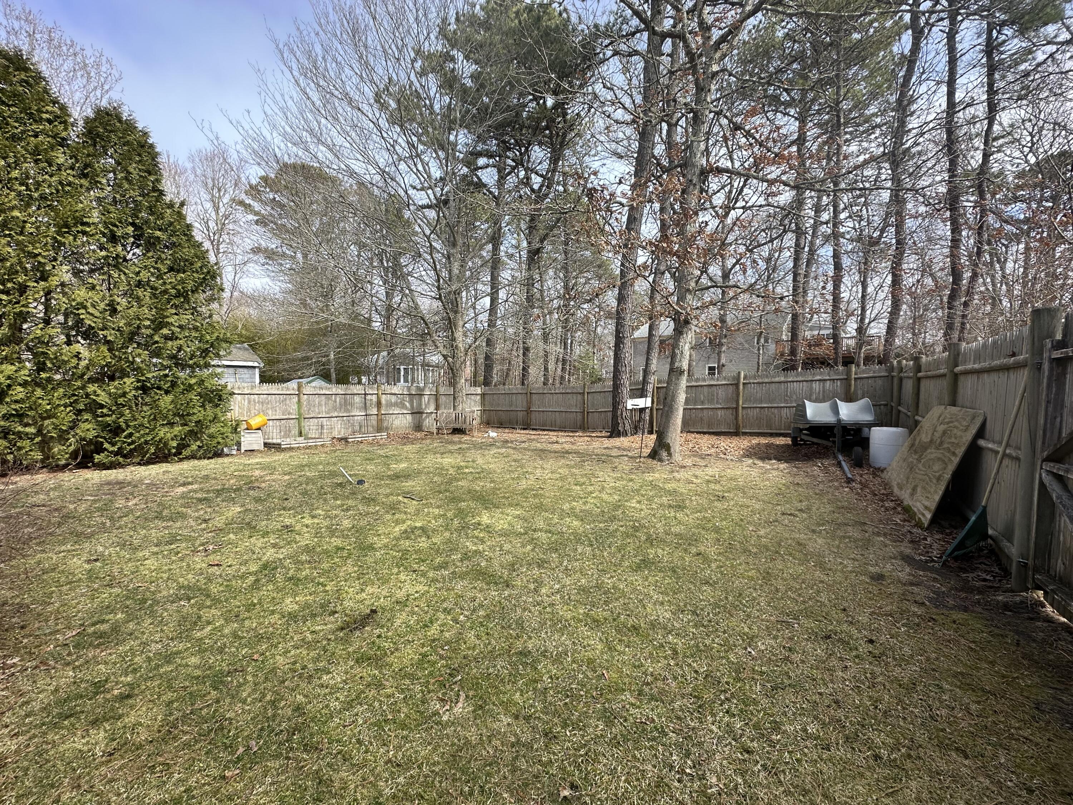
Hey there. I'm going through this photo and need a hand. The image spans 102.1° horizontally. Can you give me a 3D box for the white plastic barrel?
[{"bbox_3d":[5.871,0.754,7.239,0.497,0.621,0.497,4,6,39],"label":"white plastic barrel"}]

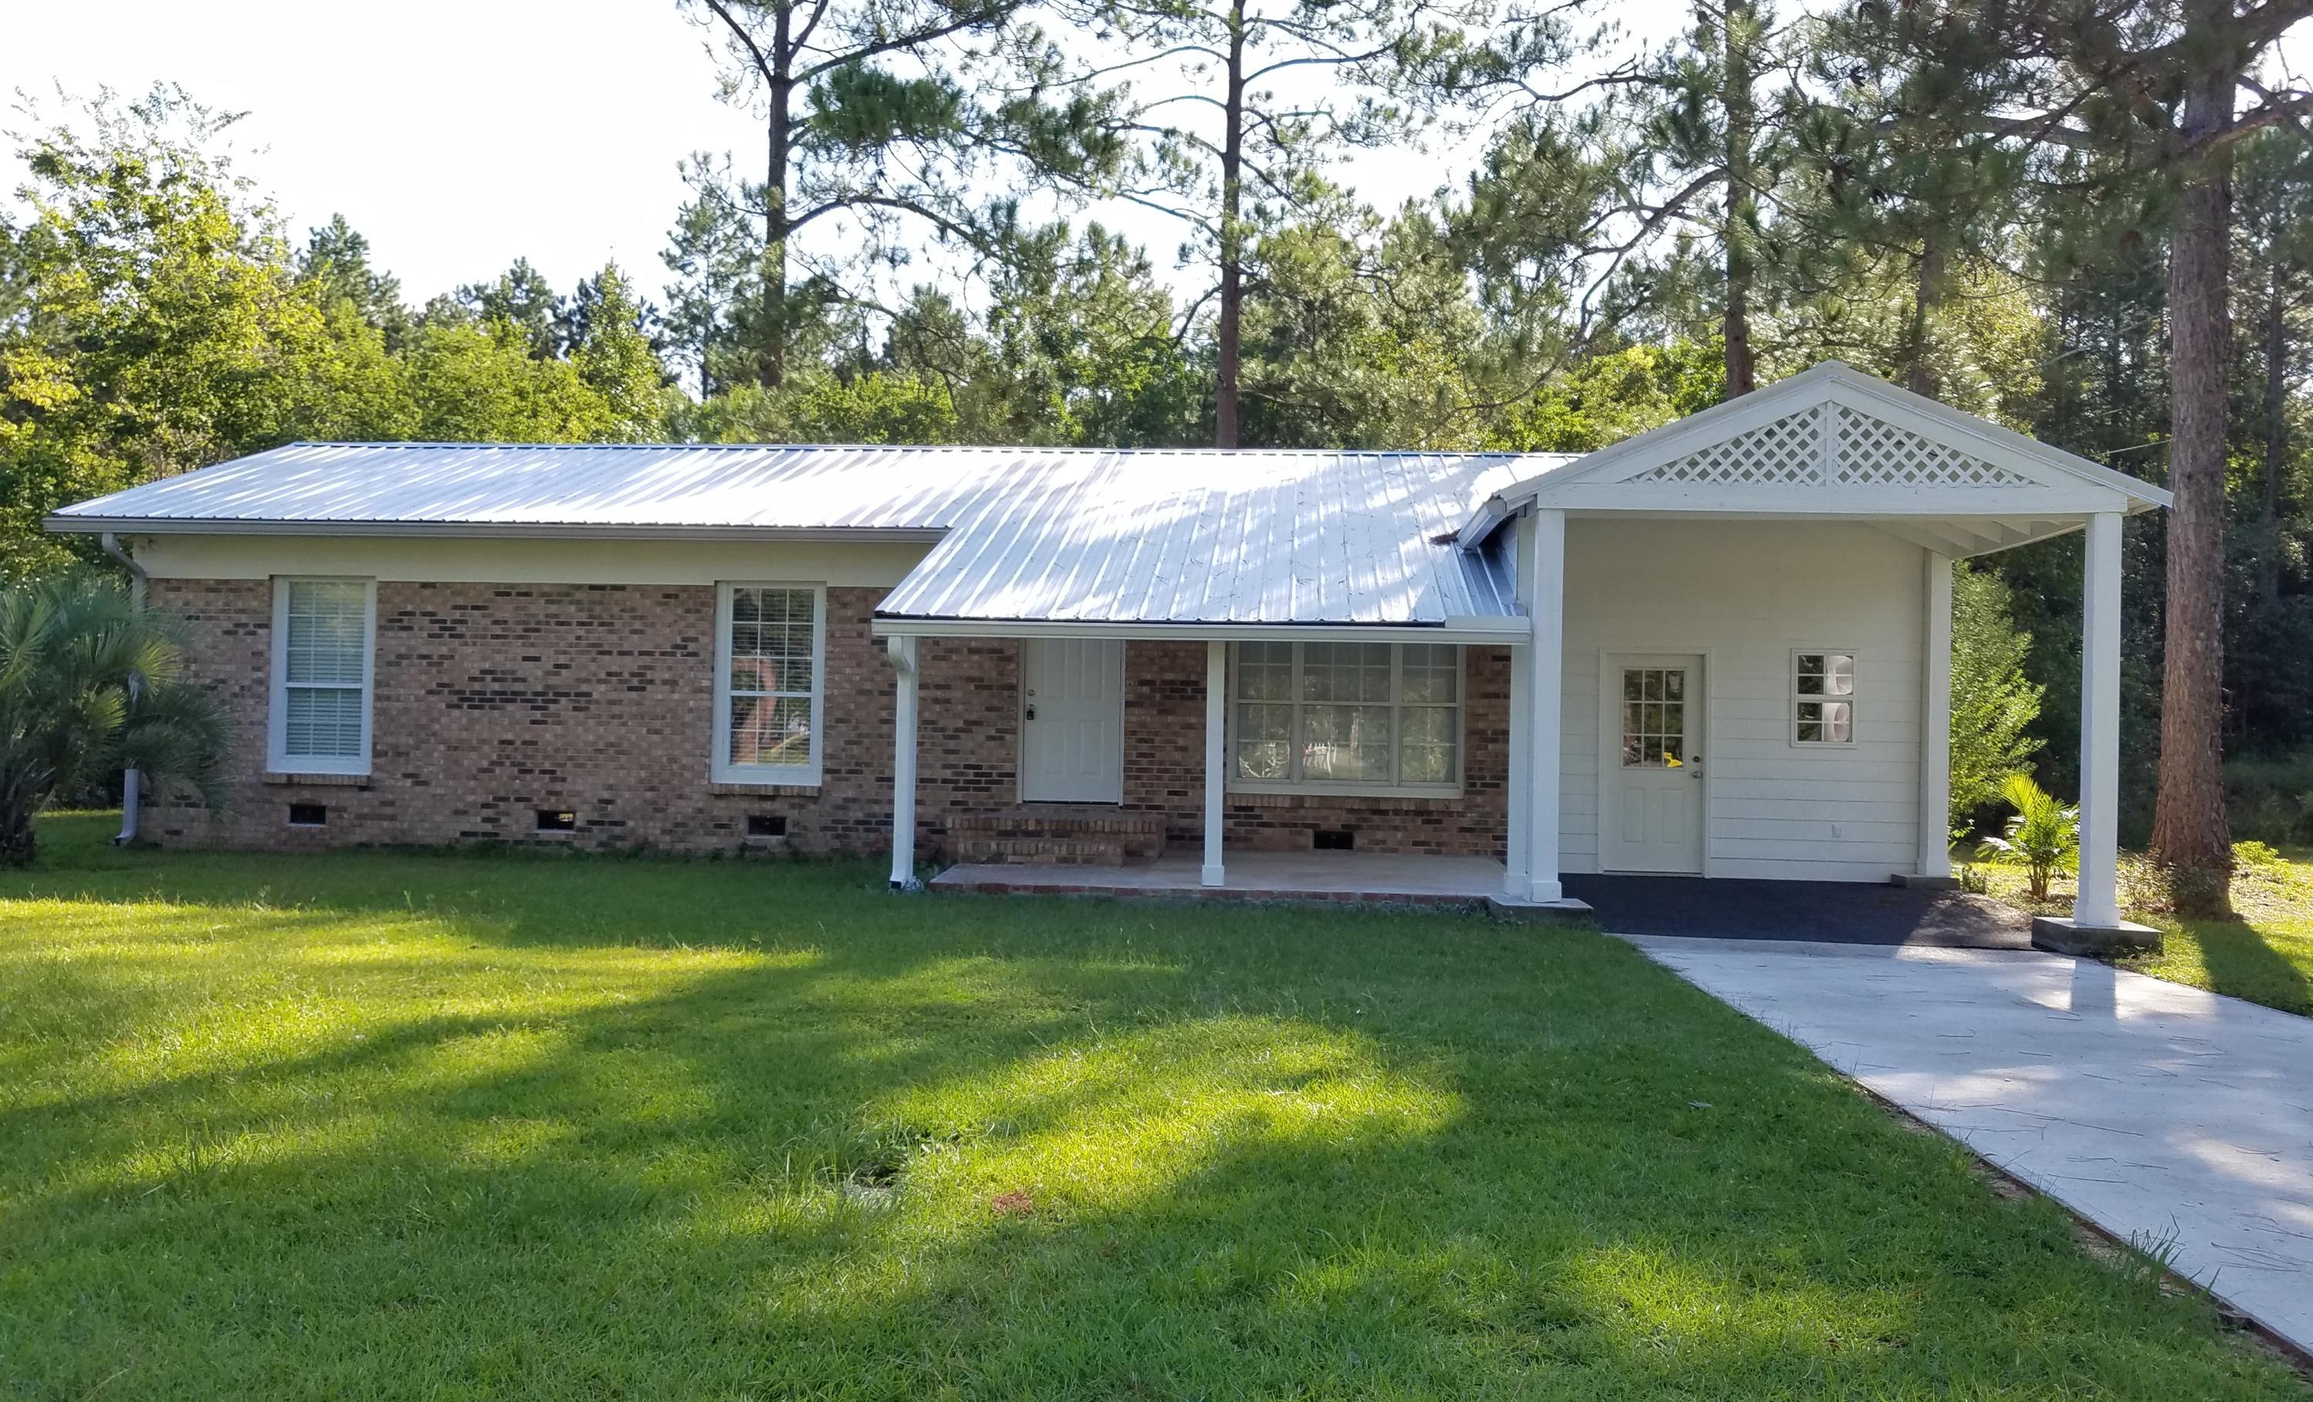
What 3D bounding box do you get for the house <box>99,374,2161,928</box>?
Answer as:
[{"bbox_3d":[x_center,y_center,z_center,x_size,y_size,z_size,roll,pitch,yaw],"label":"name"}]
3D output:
[{"bbox_3d":[-1.391,-0.653,18.376,18.120,4.530,10.800,1,-1,4],"label":"house"}]

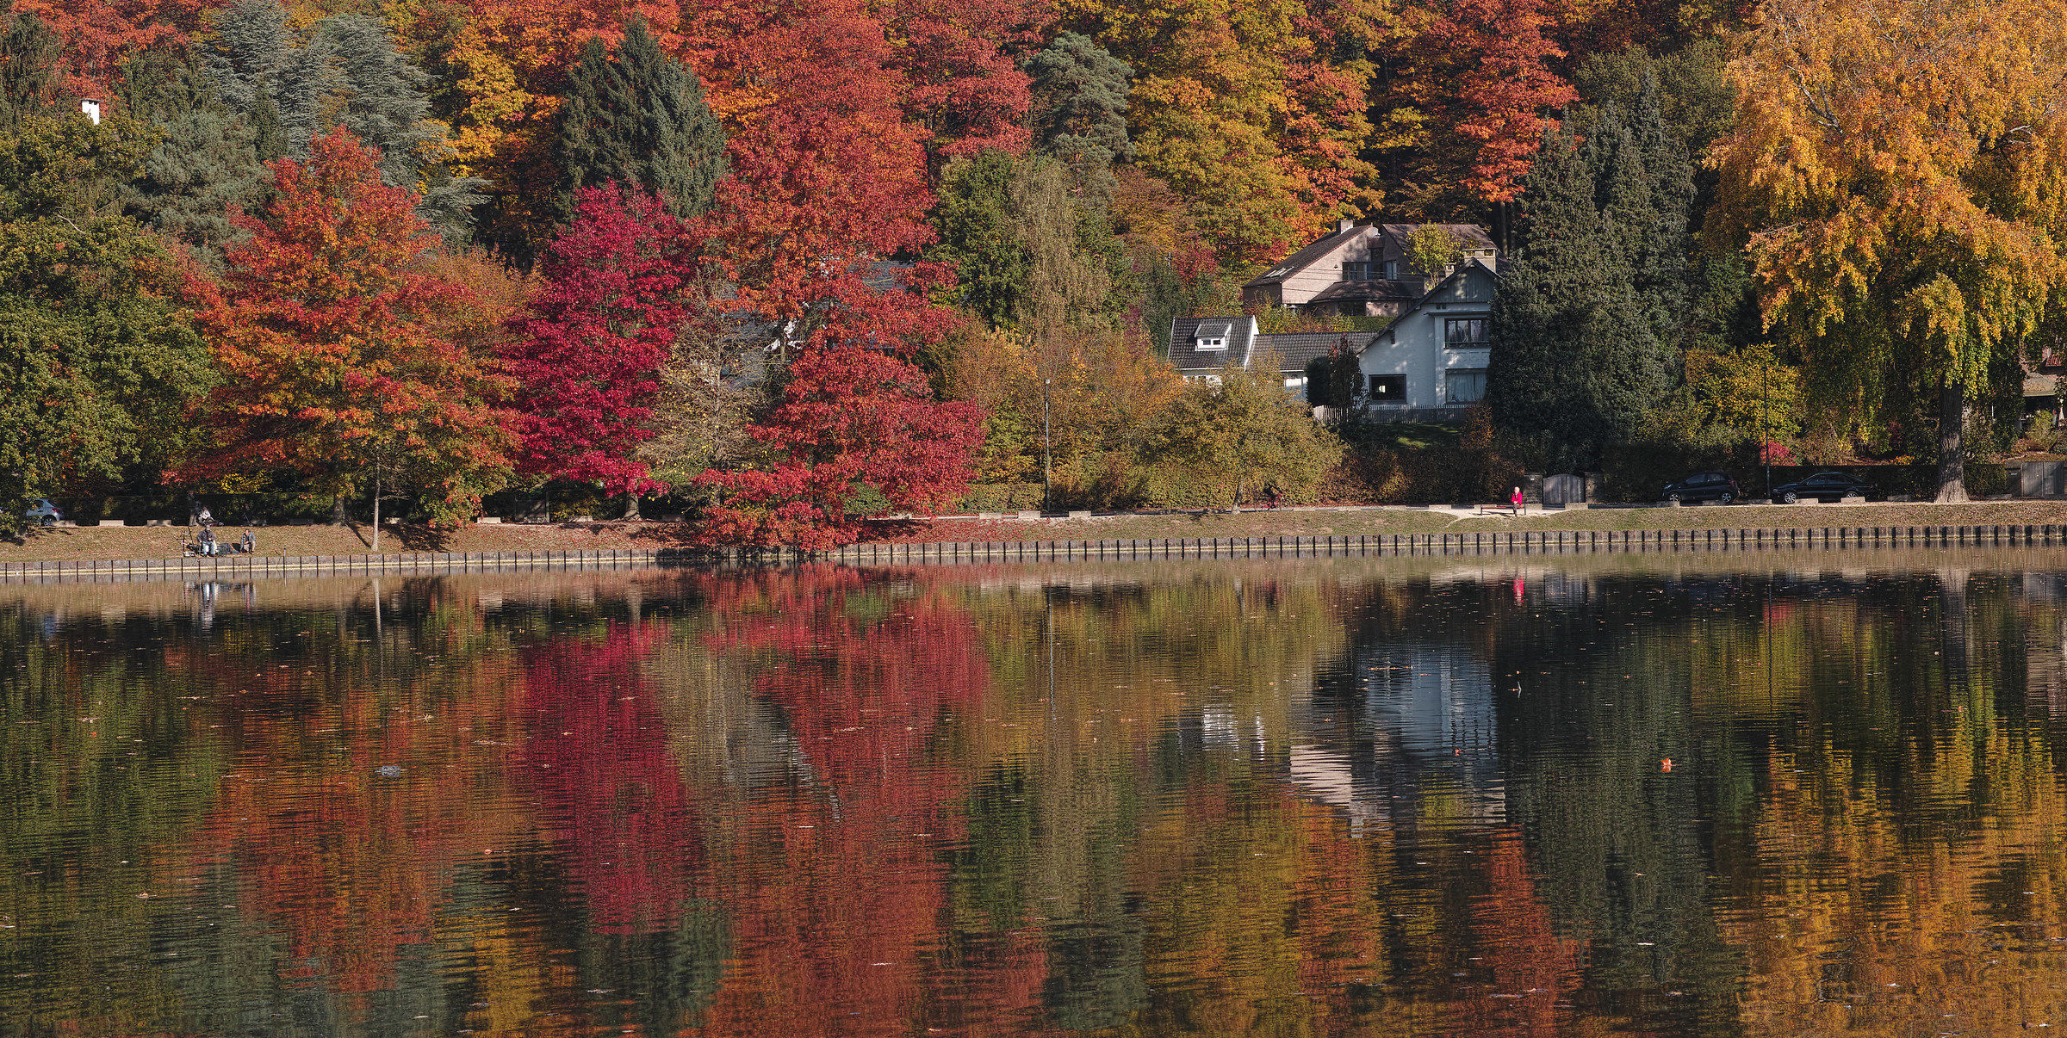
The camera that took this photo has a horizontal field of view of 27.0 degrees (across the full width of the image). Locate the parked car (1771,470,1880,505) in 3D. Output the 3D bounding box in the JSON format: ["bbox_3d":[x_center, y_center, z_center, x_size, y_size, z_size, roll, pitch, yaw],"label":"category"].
[{"bbox_3d":[34.606,-1.373,188.000,4.450,1.430,1.780,-1,0,1],"label":"parked car"}]

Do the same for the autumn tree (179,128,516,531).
[{"bbox_3d":[-28.822,-7.780,182.500,14.090,17.040,13.500,-1,0,0],"label":"autumn tree"}]

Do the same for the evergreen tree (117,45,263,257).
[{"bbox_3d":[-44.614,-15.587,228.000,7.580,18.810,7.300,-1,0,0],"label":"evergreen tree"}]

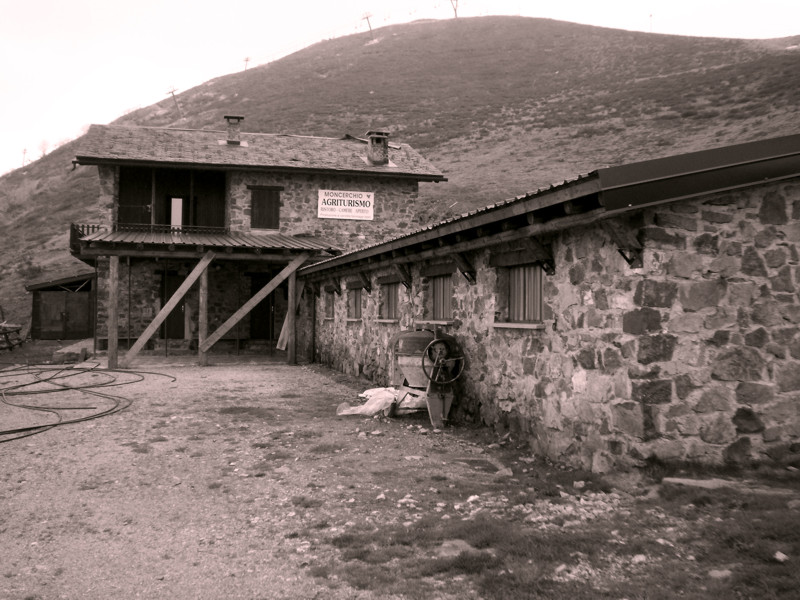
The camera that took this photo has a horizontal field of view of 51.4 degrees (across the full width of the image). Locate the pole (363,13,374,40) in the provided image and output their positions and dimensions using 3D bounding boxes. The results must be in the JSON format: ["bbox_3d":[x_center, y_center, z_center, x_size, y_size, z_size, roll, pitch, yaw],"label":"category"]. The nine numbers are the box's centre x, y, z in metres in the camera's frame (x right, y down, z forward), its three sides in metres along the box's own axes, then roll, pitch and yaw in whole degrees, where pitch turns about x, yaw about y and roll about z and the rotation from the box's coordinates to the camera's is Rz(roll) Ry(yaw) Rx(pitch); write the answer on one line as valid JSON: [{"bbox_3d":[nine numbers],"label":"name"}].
[{"bbox_3d":[-7.885,-69.989,213.692,2.600,7.400,0.600,-16,-3,21],"label":"pole"}]

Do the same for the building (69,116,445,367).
[{"bbox_3d":[-5.109,-2.366,30.462,12.450,8.950,13.000,1,-1,-15],"label":"building"}]

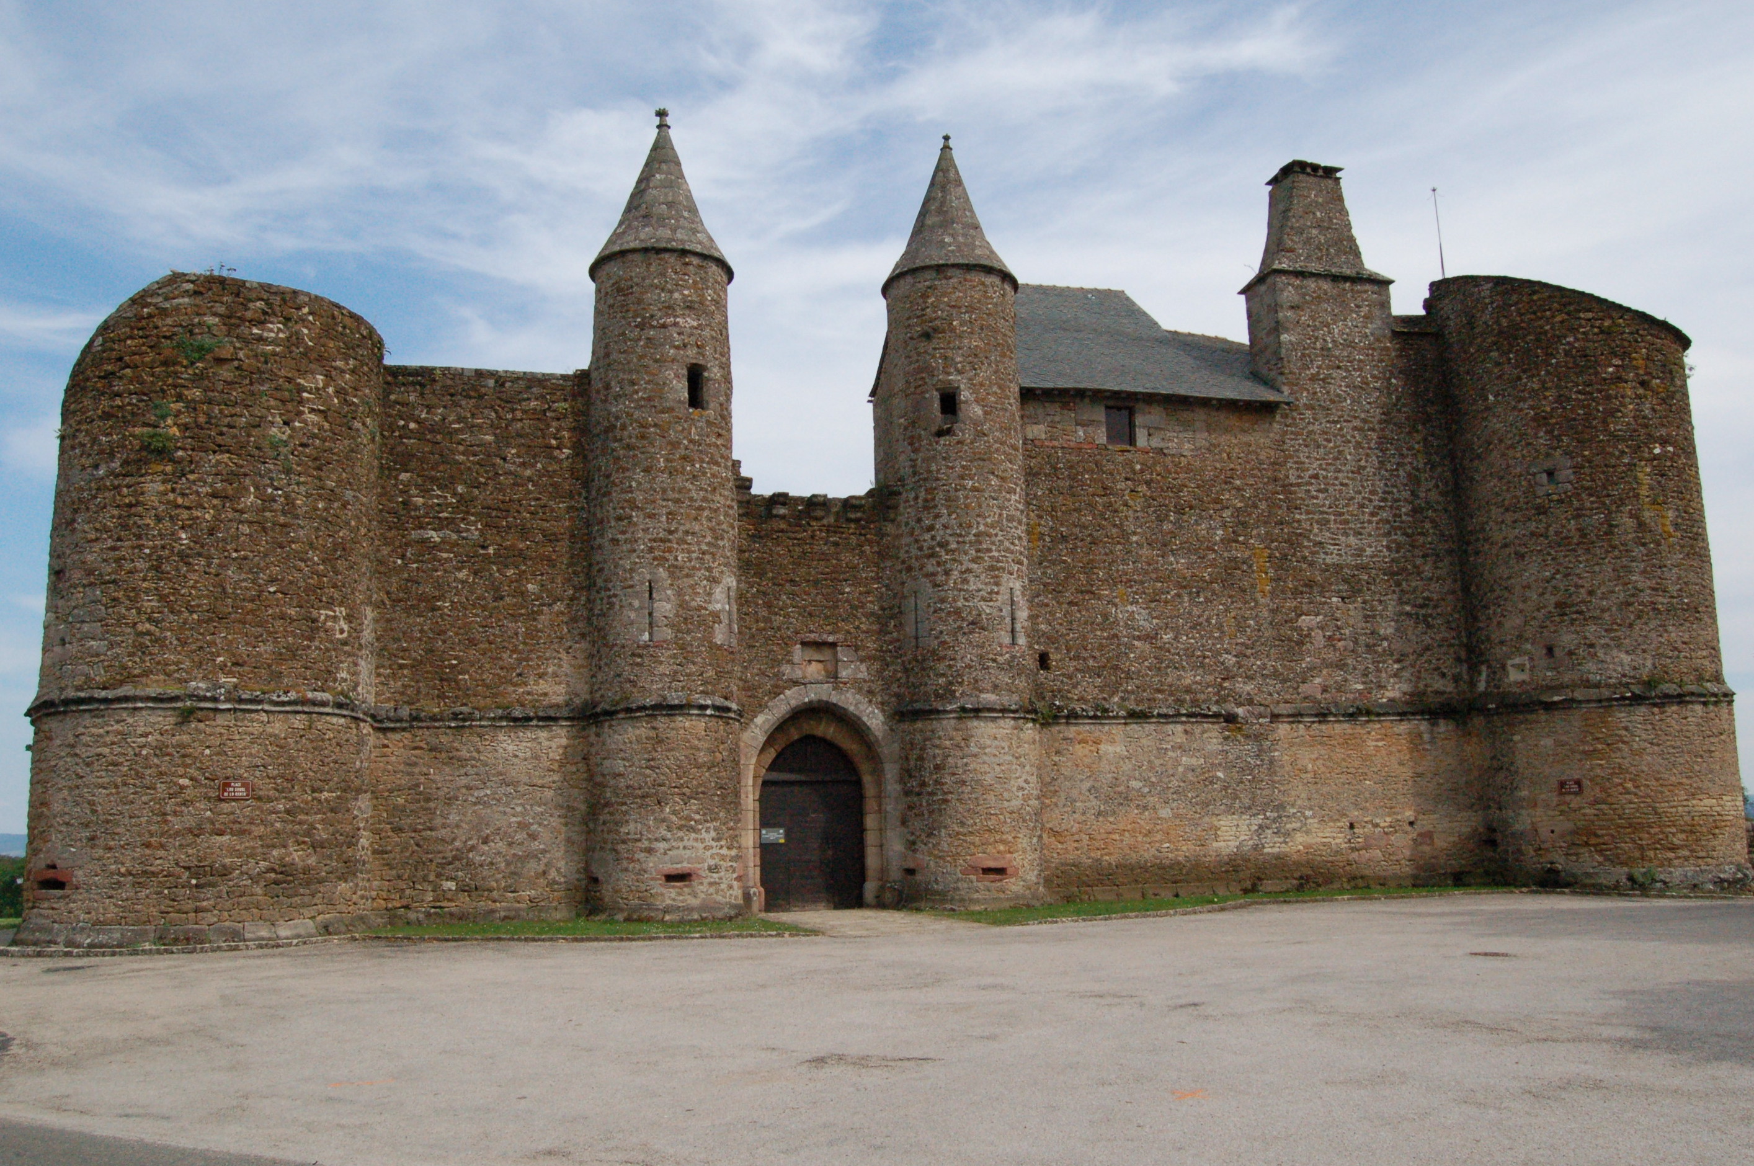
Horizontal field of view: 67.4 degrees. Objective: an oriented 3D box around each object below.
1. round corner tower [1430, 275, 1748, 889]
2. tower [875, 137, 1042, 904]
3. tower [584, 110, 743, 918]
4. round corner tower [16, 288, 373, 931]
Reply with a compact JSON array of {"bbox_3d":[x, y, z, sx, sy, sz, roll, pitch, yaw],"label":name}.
[{"bbox_3d":[15.510,-0.152,29.210,5.402,13.277,5.402,-1,-10,0],"label":"round corner tower"},{"bbox_3d":[1.701,-1.796,27.964,3.163,16.786,3.163,1,-11,-10],"label":"tower"},{"bbox_3d":[-4.241,-1.834,25.891,3.154,16.310,3.154,1,-11,-10],"label":"tower"},{"bbox_3d":[-11.579,0.373,23.140,5.447,11.244,5.447,1,-11,-10],"label":"round corner tower"}]

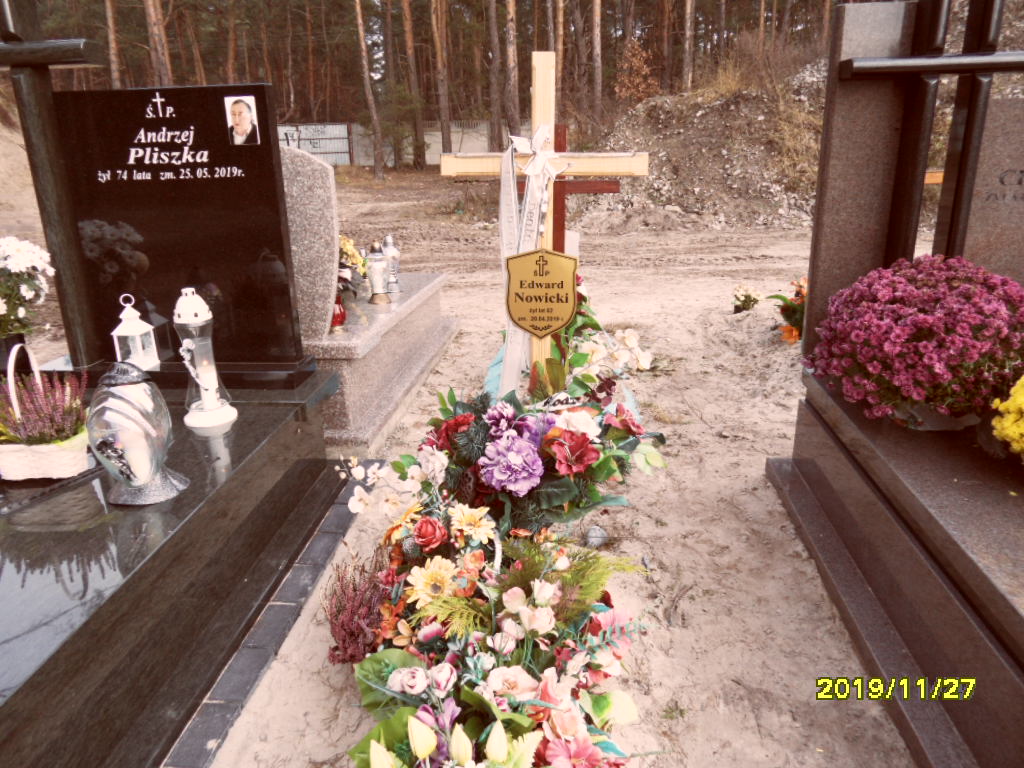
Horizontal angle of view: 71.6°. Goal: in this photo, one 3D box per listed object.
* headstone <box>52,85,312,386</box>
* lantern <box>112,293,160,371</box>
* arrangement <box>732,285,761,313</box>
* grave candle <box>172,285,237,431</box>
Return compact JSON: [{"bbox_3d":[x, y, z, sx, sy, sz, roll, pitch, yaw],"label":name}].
[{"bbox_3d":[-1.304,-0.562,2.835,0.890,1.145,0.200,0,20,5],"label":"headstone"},{"bbox_3d":[-1.547,-0.218,2.909,0.117,0.315,0.117,0,20,5],"label":"lantern"},{"bbox_3d":[1.820,-0.665,5.500,0.220,0.230,0.220,0,20,5],"label":"arrangement"},{"bbox_3d":[-1.116,-0.097,2.552,0.180,0.490,0.180,0,20,5],"label":"grave candle"}]

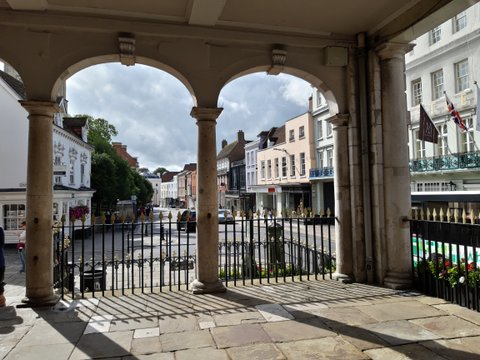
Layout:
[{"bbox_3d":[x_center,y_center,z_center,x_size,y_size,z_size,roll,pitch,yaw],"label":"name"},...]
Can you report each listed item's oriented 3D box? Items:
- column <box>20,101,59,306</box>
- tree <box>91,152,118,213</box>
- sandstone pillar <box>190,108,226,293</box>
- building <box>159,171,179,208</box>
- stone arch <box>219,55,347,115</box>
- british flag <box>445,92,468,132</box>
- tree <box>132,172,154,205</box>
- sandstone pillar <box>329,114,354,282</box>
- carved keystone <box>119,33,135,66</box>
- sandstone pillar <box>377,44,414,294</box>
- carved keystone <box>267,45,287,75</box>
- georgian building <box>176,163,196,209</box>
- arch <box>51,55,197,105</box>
[{"bbox_3d":[-3.080,0.327,5.581,0.497,3.065,0.497,0,-3,-14],"label":"column"},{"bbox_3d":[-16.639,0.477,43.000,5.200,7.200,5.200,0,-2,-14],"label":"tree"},{"bbox_3d":[-0.549,0.329,6.114,0.550,3.020,0.550,0,-2,-14],"label":"sandstone pillar"},{"bbox_3d":[-25.814,3.479,132.000,9.000,13.000,13.000,1,-3,-39],"label":"building"},{"bbox_3d":[0.685,-1.658,6.669,2.359,0.858,0.390,0,-3,-14],"label":"stone arch"},{"bbox_3d":[11.531,-3.568,19.200,1.300,2.000,0.450,0,-2,-14],"label":"british flag"},{"bbox_3d":[-18.738,1.748,70.000,5.000,6.500,5.000,0,-2,-14],"label":"tree"},{"bbox_3d":[1.962,0.303,6.834,0.478,3.051,0.478,0,-3,-14],"label":"sandstone pillar"},{"bbox_3d":[-1.812,-2.075,5.806,0.240,0.430,0.420,0,-2,-14],"label":"carved keystone"},{"bbox_3d":[2.719,-0.287,6.303,0.565,4.152,0.565,0,-3,-14],"label":"sandstone pillar"},{"bbox_3d":[0.592,-2.114,6.396,0.240,0.420,0.420,0,-2,-14],"label":"carved keystone"},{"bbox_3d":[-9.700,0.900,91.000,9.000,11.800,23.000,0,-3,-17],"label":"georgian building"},{"bbox_3d":[-1.878,-1.634,6.011,2.281,0.838,0.390,0,-3,-14],"label":"arch"}]

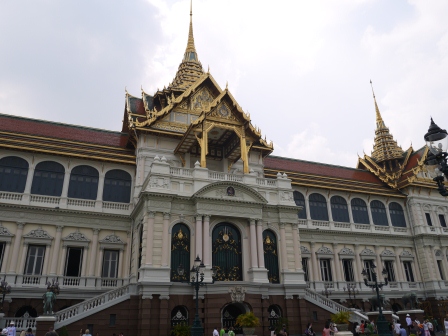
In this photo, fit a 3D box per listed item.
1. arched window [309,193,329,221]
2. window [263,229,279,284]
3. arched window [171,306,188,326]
[{"bbox_3d":[13.059,5.341,50.154,3.020,3.960,0.300,8,-26,-19],"label":"arched window"},{"bbox_3d":[4.610,8.741,36.066,1.680,5.320,0.300,8,-26,-19],"label":"window"},{"bbox_3d":[-3.908,13.277,32.184,1.500,2.000,0.350,8,-25,-20],"label":"arched window"}]

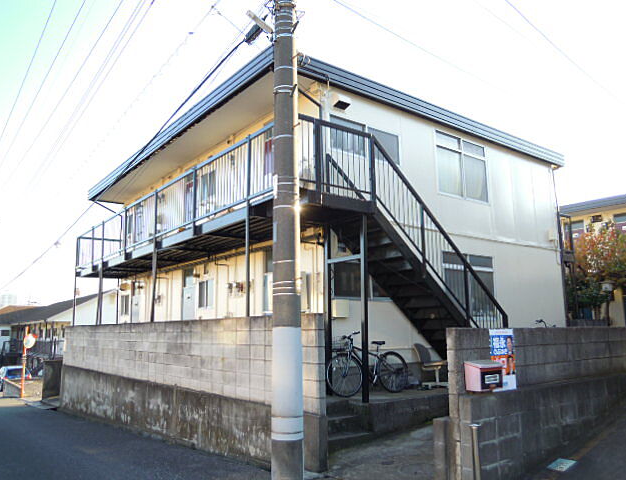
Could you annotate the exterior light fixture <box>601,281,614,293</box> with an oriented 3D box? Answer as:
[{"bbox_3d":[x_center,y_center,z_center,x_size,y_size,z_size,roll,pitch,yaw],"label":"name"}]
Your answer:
[{"bbox_3d":[7.680,1.213,13.500,0.280,0.310,0.280,7,-12,-37],"label":"exterior light fixture"}]

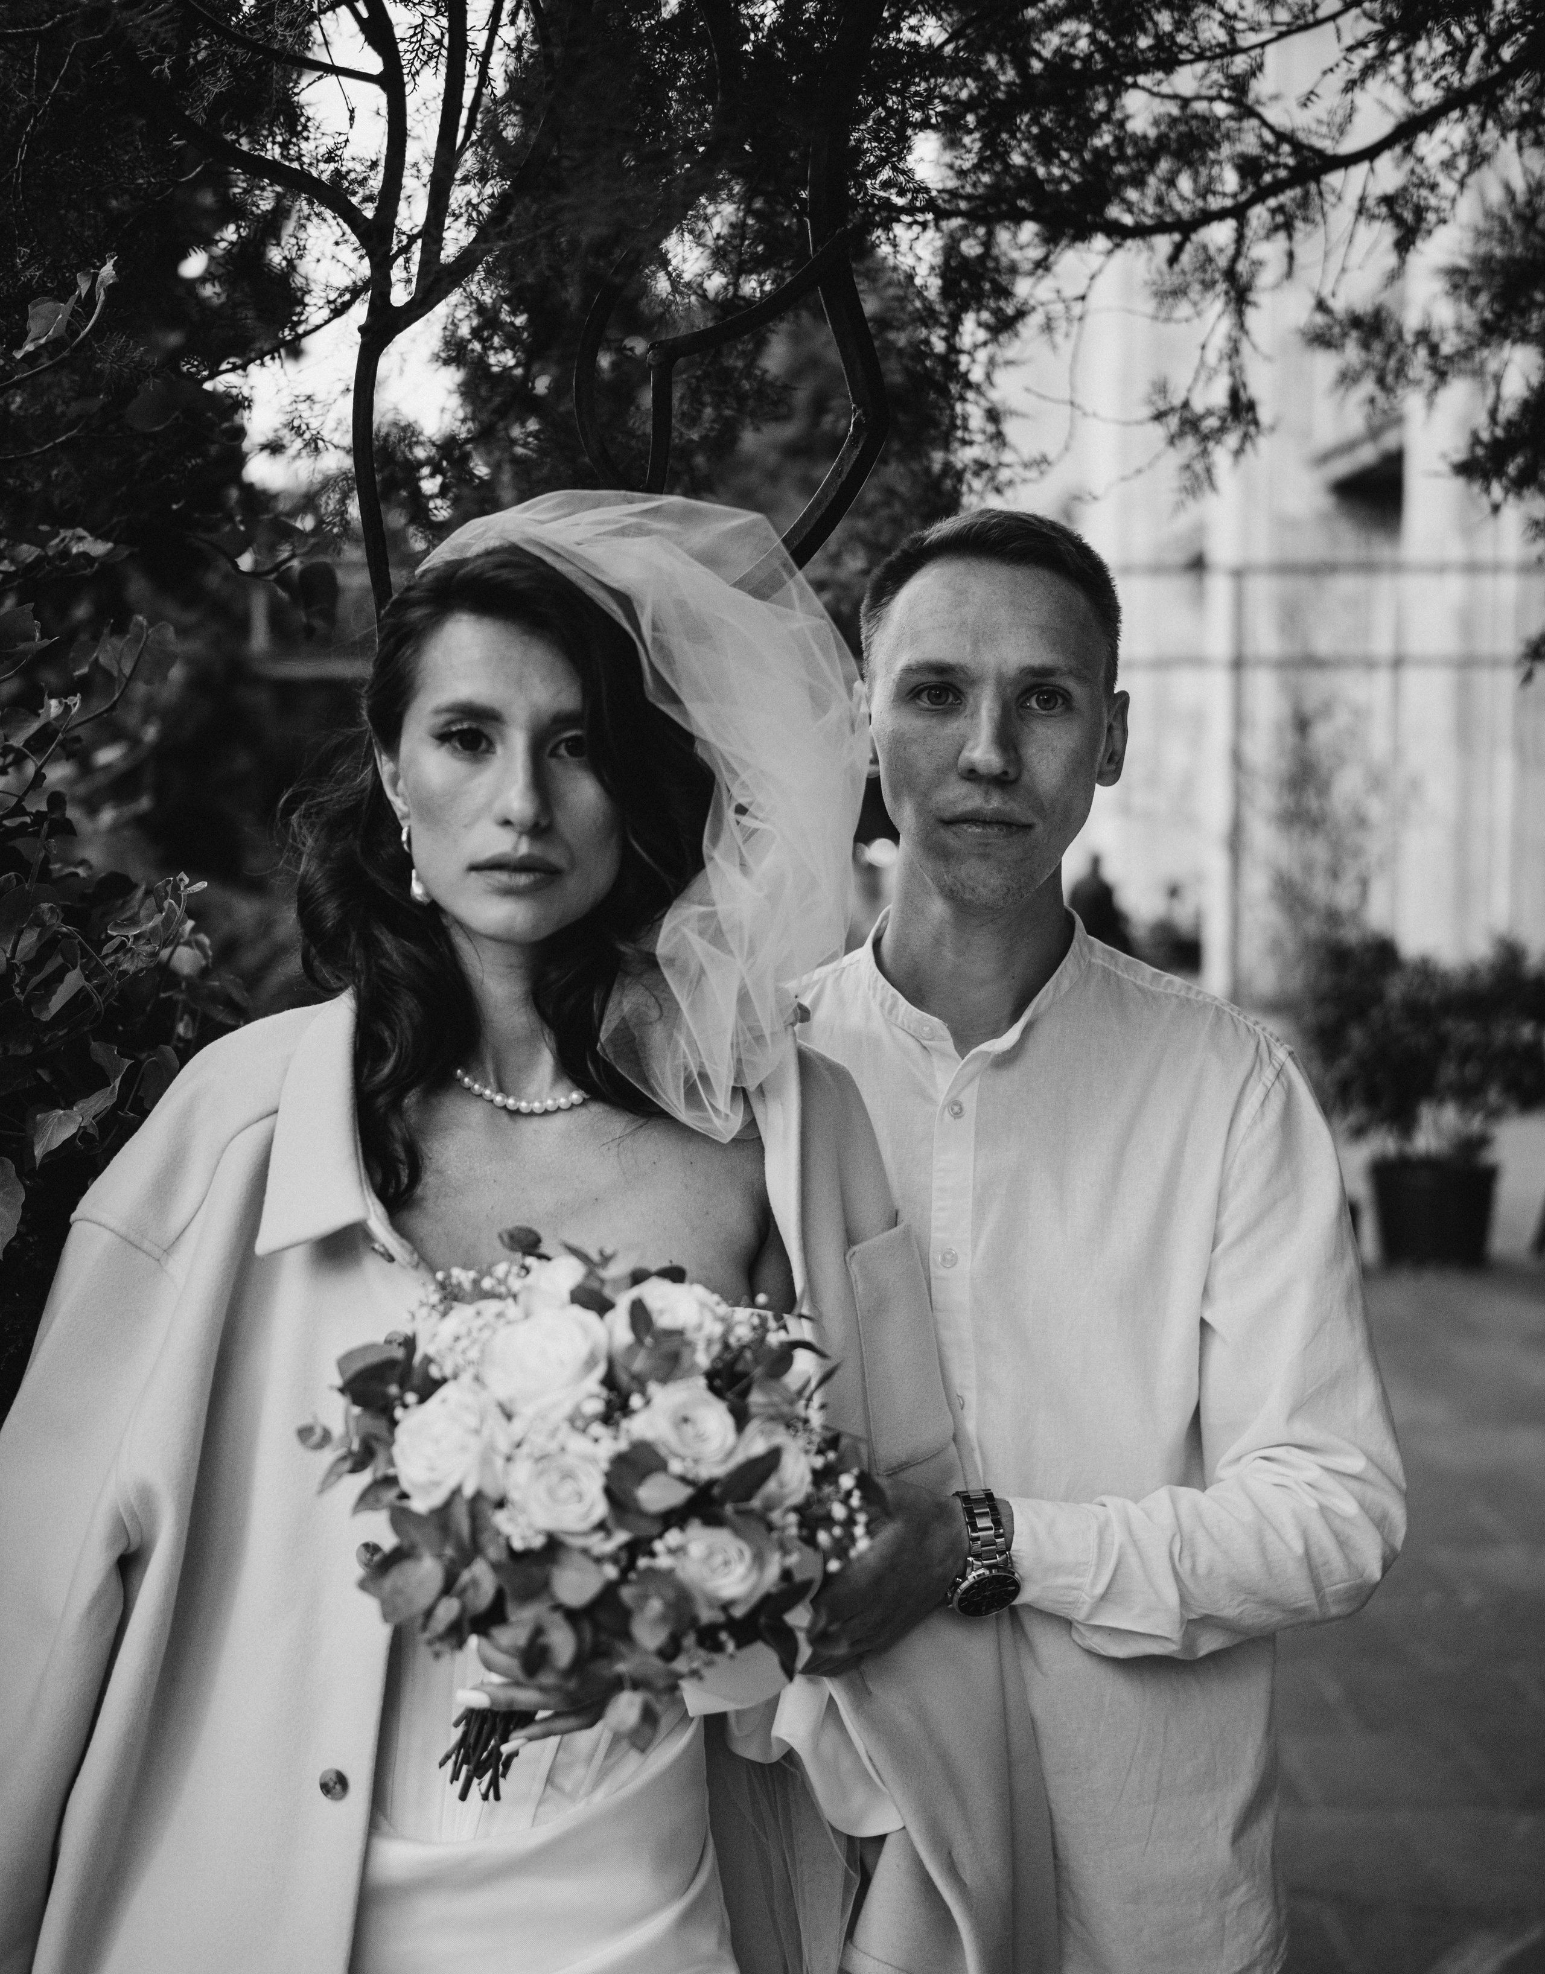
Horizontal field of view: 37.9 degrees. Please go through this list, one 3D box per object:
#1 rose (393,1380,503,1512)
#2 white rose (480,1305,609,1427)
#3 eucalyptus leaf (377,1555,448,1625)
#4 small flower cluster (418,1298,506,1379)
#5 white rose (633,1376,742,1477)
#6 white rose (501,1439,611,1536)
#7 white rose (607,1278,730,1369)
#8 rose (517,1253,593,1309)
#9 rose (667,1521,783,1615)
[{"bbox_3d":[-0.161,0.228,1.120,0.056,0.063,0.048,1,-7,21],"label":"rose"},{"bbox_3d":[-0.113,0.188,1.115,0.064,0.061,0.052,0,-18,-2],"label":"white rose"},{"bbox_3d":[-0.182,0.304,1.135,0.036,0.036,0.014,0,-3,9],"label":"eucalyptus leaf"},{"bbox_3d":[-0.158,0.179,1.140,0.044,0.041,0.040,0,0,9],"label":"small flower cluster"},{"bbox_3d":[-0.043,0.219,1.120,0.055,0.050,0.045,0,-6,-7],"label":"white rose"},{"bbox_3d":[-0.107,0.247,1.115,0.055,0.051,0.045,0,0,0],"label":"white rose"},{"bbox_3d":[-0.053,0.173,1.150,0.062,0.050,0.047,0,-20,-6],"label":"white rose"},{"bbox_3d":[-0.113,0.154,1.165,0.043,0.038,0.040,0,-30,0],"label":"rose"},{"bbox_3d":[-0.023,0.291,1.125,0.056,0.050,0.045,0,3,-9],"label":"rose"}]

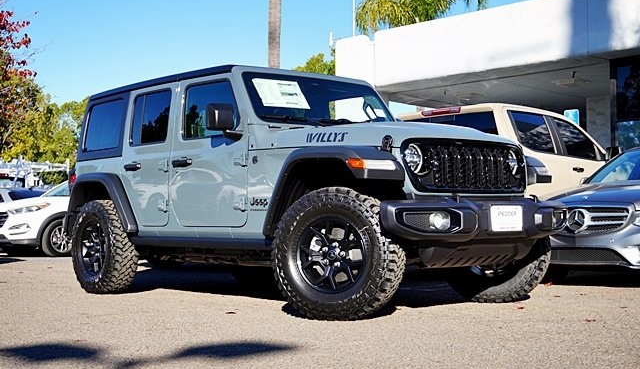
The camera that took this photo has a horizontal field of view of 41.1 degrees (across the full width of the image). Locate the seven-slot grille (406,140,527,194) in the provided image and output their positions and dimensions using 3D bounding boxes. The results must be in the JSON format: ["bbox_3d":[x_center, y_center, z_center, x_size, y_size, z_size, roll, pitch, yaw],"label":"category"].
[{"bbox_3d":[0.985,-0.119,5.586,1.220,0.370,0.120,2,-3,-42],"label":"seven-slot grille"}]

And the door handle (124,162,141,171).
[{"bbox_3d":[-1.590,-0.150,7.240,0.065,0.060,0.205,2,-3,-42],"label":"door handle"}]

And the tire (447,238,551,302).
[{"bbox_3d":[1.304,0.467,6.410,0.824,0.824,0.275,-2,-3,27],"label":"tire"}]

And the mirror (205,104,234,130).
[{"bbox_3d":[-0.708,-0.476,6.071,0.190,0.185,0.120,2,-3,-42],"label":"mirror"}]

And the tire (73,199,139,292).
[{"bbox_3d":[-1.901,0.552,7.567,0.275,0.824,0.824,2,-3,-42],"label":"tire"}]

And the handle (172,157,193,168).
[{"bbox_3d":[-1.074,-0.170,6.669,0.065,0.060,0.205,2,-3,-42],"label":"handle"}]

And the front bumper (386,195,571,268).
[{"bbox_3d":[1.029,0.303,5.523,1.700,0.440,0.380,2,-3,-42],"label":"front bumper"}]

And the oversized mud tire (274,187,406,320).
[{"bbox_3d":[0.114,0.433,5.337,0.824,0.824,0.275,-2,-3,25],"label":"oversized mud tire"}]

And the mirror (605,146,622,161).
[{"bbox_3d":[3.542,-0.374,10.300,0.130,0.200,0.230,2,-4,-45],"label":"mirror"}]

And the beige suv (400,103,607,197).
[{"bbox_3d":[2.009,0.089,10.226,5.500,1.900,1.960,2,-4,-45],"label":"beige suv"}]

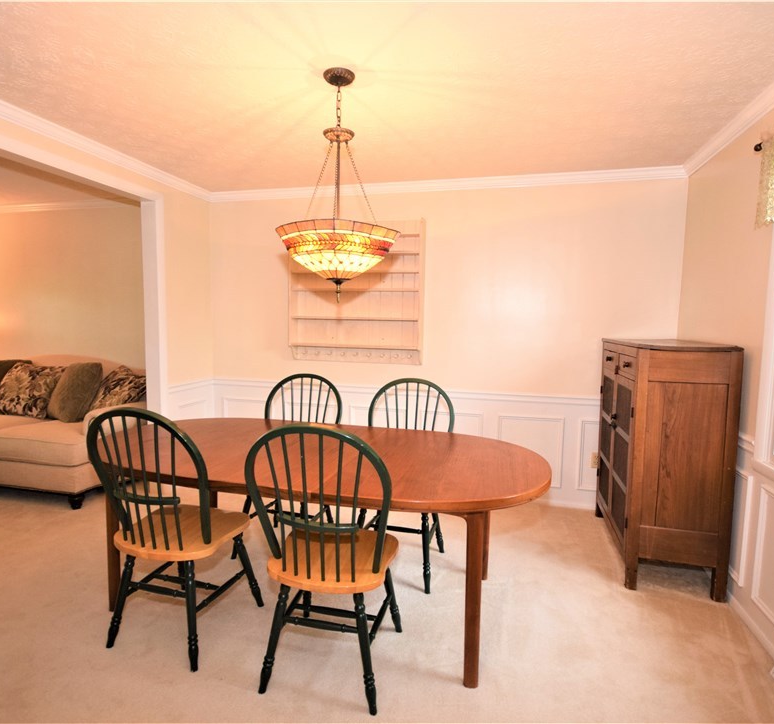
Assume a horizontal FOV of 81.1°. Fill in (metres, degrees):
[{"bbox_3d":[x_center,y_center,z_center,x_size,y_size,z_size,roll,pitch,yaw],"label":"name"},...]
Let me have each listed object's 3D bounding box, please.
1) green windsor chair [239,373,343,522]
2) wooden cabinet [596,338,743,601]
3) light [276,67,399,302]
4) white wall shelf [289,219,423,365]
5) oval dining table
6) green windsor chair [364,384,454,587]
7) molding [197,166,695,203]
[{"bbox_3d":[-0.583,0.605,2.716,0.520,1.030,0.520,3,5,15],"label":"green windsor chair"},{"bbox_3d":[1.607,0.528,2.726,0.472,1.275,0.970,3,5,15],"label":"wooden cabinet"},{"bbox_3d":[-0.212,-0.756,2.004,0.585,0.978,0.585,3,5,15],"label":"light"},{"bbox_3d":[-0.251,-0.556,3.594,1.100,1.120,0.110,3,6,16],"label":"white wall shelf"},{"bbox_3d":[-0.367,0.796,2.281,2.220,0.739,1.070,2,5,13],"label":"oval dining table"},{"bbox_3d":[0.078,0.636,2.537,0.515,1.030,0.520,3,5,15],"label":"green windsor chair"},{"bbox_3d":[0.239,-1.329,3.436,3.650,0.070,0.060,3,5,14],"label":"molding"}]

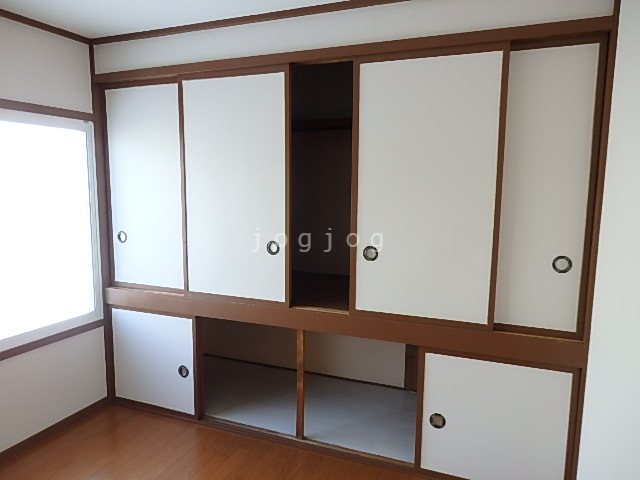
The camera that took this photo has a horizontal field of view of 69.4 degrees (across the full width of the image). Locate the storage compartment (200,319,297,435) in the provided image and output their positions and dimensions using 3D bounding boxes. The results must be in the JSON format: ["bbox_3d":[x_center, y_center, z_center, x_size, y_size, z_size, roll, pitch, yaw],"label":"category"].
[{"bbox_3d":[-0.275,0.724,2.962,0.644,0.610,0.759,3,7,22],"label":"storage compartment"}]

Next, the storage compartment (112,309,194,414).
[{"bbox_3d":[-0.939,0.711,3.099,0.647,0.608,0.521,3,7,22],"label":"storage compartment"}]

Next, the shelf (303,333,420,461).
[{"bbox_3d":[0.334,0.756,2.720,0.603,0.605,0.759,3,7,22],"label":"shelf"}]

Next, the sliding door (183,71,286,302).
[{"bbox_3d":[-0.460,-0.272,2.491,0.645,1.200,0.040,3,8,22],"label":"sliding door"}]

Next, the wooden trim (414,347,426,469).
[{"bbox_3d":[0.485,0.820,2.260,0.034,0.621,0.030,3,7,22],"label":"wooden trim"}]

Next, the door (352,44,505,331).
[{"bbox_3d":[0.474,-0.219,2.113,0.645,1.200,0.040,3,8,22],"label":"door"}]

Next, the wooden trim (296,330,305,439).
[{"bbox_3d":[-0.101,0.788,2.493,0.034,0.621,0.030,3,7,22],"label":"wooden trim"}]

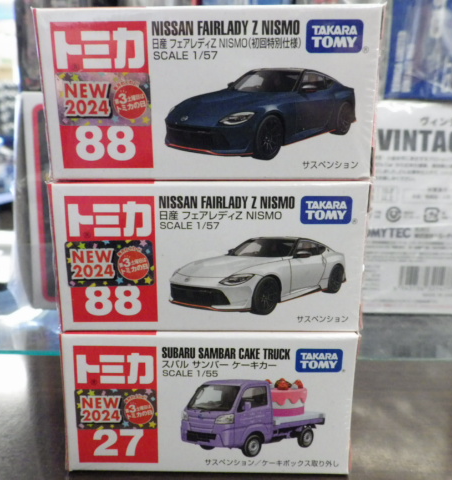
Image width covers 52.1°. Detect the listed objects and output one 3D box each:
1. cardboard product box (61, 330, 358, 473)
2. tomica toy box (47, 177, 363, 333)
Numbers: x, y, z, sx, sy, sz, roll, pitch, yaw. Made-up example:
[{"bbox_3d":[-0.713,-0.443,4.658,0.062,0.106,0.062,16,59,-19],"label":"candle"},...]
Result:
[{"bbox_3d":[-0.004,0.041,0.144,0.078,0.039,0.041,0,10,0],"label":"cardboard product box"},{"bbox_3d":[-0.004,0.001,0.138,0.078,0.039,0.041,0,12,0],"label":"tomica toy box"}]

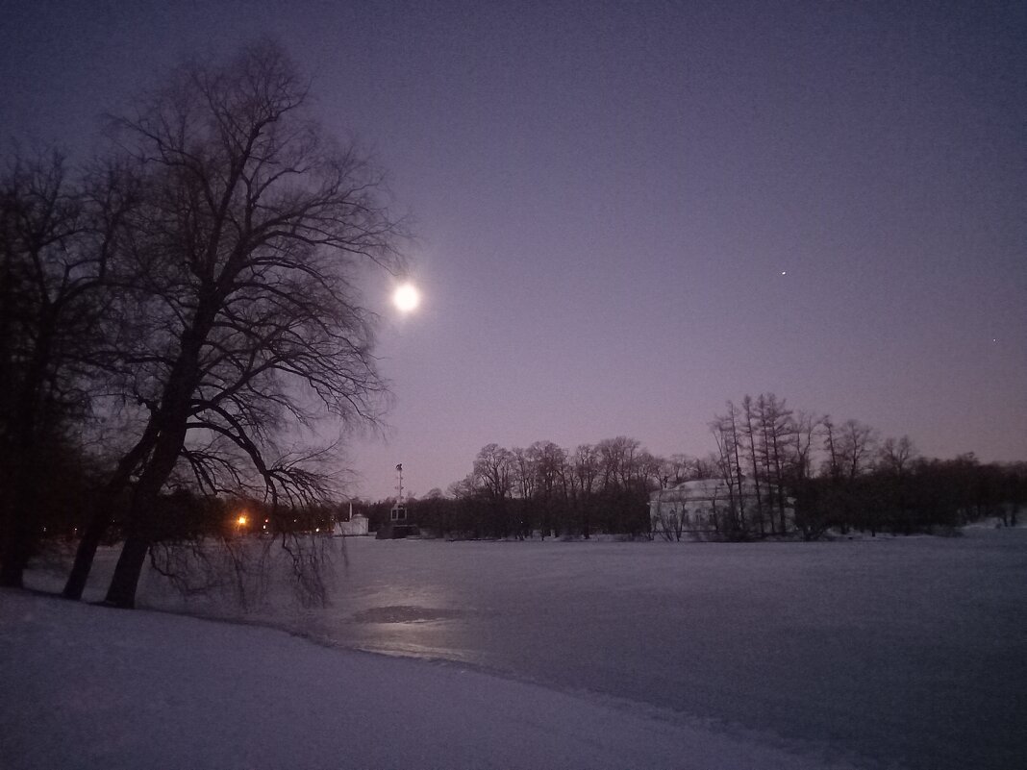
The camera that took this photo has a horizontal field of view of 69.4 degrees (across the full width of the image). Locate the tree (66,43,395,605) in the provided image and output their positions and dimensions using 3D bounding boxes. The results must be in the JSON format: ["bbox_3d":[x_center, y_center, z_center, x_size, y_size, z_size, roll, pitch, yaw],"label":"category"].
[{"bbox_3d":[-7.529,-2.358,20.487,8.900,16.300,8.300,4,-12,-21],"label":"tree"}]

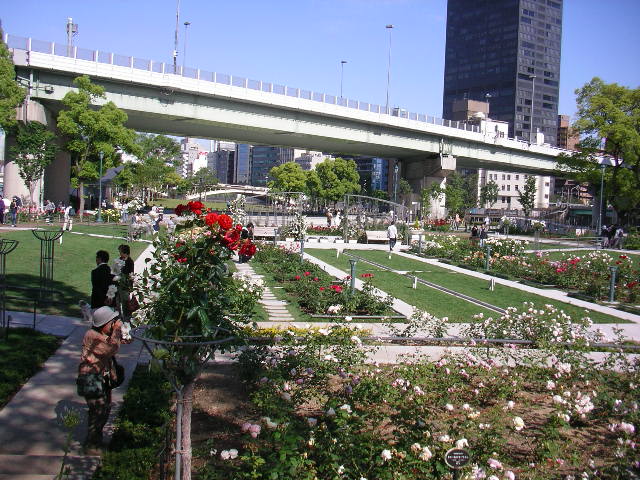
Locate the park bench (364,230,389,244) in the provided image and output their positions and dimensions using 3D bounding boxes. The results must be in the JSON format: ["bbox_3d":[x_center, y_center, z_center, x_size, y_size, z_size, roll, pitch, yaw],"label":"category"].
[{"bbox_3d":[3.767,-0.140,45.022,1.650,0.840,0.600,2,3,-7],"label":"park bench"}]

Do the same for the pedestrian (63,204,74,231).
[{"bbox_3d":[-16.360,-1.464,44.500,0.480,1.660,0.500,3,4,12],"label":"pedestrian"}]

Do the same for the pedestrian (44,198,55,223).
[{"bbox_3d":[-18.980,-1.965,48.000,0.500,1.600,0.450,0,4,-30],"label":"pedestrian"}]

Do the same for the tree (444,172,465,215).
[{"bbox_3d":[16.638,-5.096,84.000,2.800,6.400,2.800,2,3,0],"label":"tree"}]

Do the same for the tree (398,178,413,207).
[{"bbox_3d":[10.264,-4.478,82.150,1.800,5.800,1.800,2,3,0],"label":"tree"}]

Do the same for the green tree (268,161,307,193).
[{"bbox_3d":[-5.036,-8.135,106.000,6.200,8.300,6.200,2,3,0],"label":"green tree"}]

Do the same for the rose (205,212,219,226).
[{"bbox_3d":[-0.823,-0.153,5.200,0.110,0.110,0.100,2,3,0],"label":"rose"}]

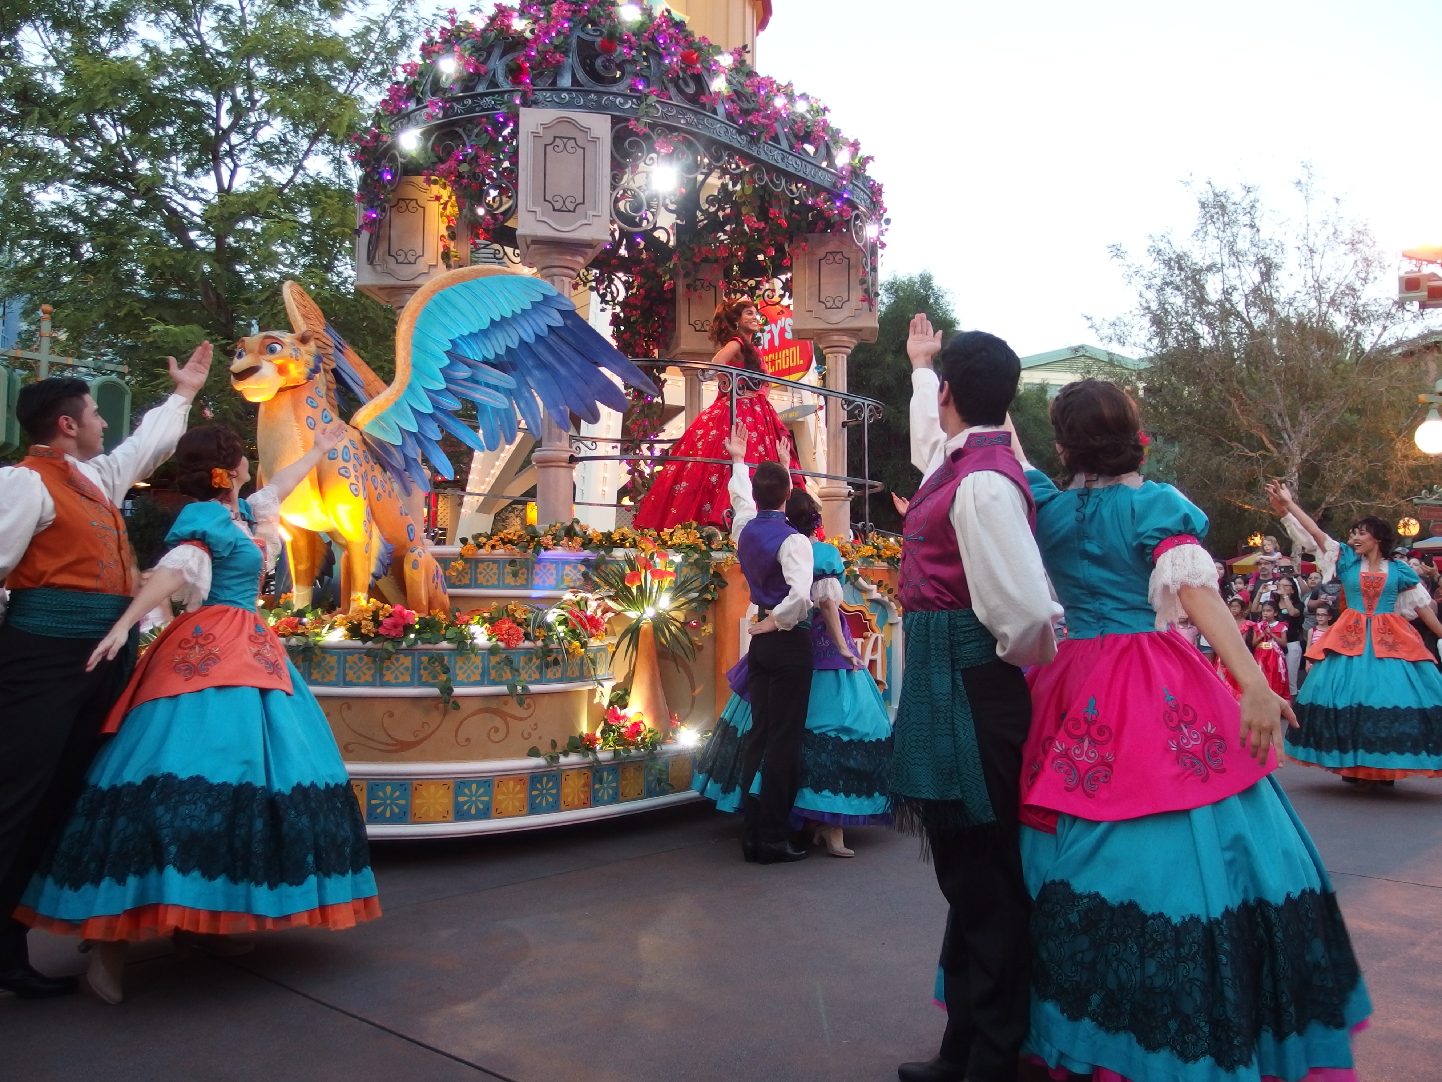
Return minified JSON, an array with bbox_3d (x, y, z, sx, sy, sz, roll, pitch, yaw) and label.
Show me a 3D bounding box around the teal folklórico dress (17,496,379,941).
[{"bbox_3d":[-1.582,0.509,3.534,1.040,1.270,1.000,0,-4,-7],"label":"teal folklórico dress"}]

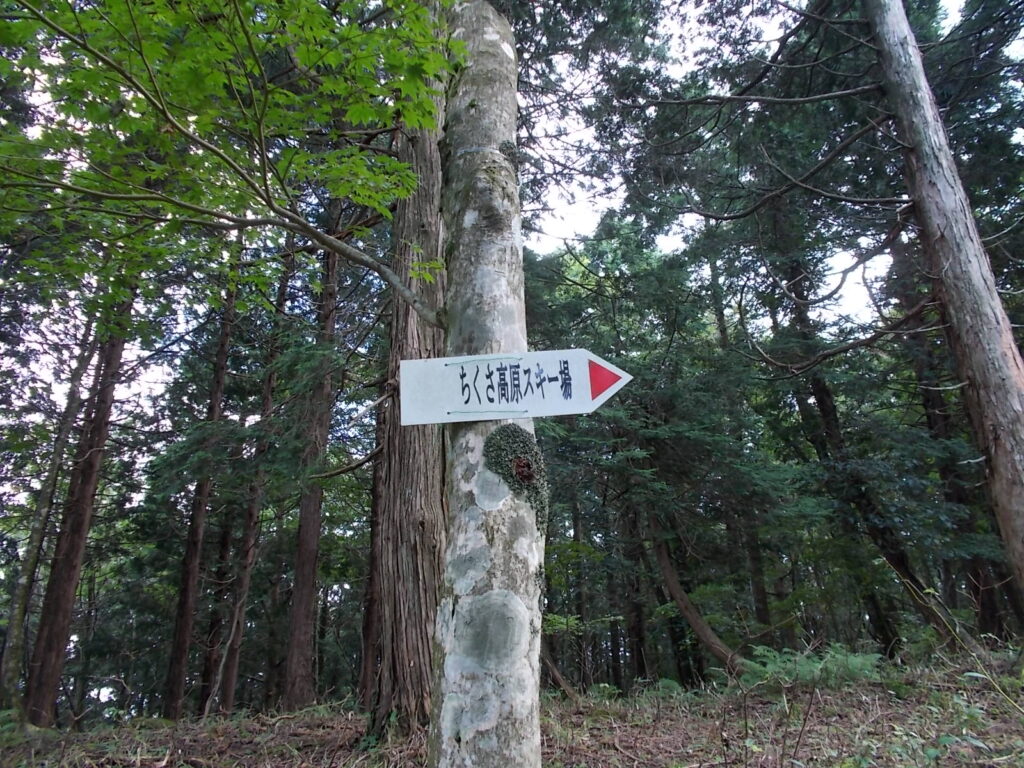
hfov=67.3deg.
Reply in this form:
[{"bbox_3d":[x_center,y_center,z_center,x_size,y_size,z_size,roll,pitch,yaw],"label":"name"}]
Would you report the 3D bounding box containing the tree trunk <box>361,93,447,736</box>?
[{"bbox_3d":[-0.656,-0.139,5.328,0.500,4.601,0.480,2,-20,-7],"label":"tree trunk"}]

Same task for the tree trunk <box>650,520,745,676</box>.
[{"bbox_3d":[2.130,2.420,8.850,1.070,1.730,0.400,-1,-21,0],"label":"tree trunk"}]

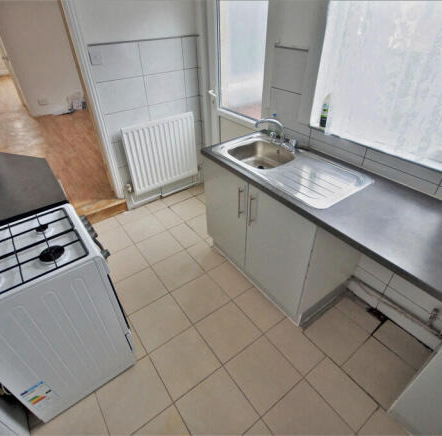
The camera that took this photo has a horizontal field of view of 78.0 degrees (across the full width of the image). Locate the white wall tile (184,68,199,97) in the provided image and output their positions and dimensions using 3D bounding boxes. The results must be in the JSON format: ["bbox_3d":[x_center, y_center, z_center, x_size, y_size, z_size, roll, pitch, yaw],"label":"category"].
[{"bbox_3d":[-0.280,-1.306,2.663,0.150,0.250,0.010,-24,42,-28],"label":"white wall tile"}]

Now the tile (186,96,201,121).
[{"bbox_3d":[-0.273,-1.115,2.816,0.154,0.253,0.012,-25,44,-28],"label":"tile"}]

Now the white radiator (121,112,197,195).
[{"bbox_3d":[-0.586,-0.656,2.772,0.725,0.680,0.090,-24,42,-28],"label":"white radiator"}]

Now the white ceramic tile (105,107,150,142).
[{"bbox_3d":[-0.824,-0.858,2.499,0.399,0.253,0.012,-25,44,-28],"label":"white ceramic tile"}]

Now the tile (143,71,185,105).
[{"bbox_3d":[-0.504,-1.203,2.534,0.403,0.250,0.010,-24,42,-28],"label":"tile"}]

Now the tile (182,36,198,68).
[{"bbox_3d":[-0.277,-1.515,2.506,0.160,0.253,0.012,-25,44,-28],"label":"tile"}]

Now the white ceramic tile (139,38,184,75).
[{"bbox_3d":[-0.502,-1.411,2.377,0.399,0.253,0.012,-25,44,-28],"label":"white ceramic tile"}]

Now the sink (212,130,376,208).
[{"bbox_3d":[0.399,-0.289,1.737,0.500,0.145,0.950,-24,42,-28],"label":"sink"}]

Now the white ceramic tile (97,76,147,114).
[{"bbox_3d":[-0.829,-1.055,2.345,0.400,0.250,0.010,-24,42,-28],"label":"white ceramic tile"}]

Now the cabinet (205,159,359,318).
[{"bbox_3d":[0.413,0.063,2.003,0.565,0.892,1.019,-25,44,-28],"label":"cabinet"}]

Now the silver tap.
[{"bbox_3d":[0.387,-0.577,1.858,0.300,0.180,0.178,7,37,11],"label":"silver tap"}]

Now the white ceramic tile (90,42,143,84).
[{"bbox_3d":[-0.822,-1.261,2.192,0.399,0.253,0.012,-25,44,-28],"label":"white ceramic tile"}]

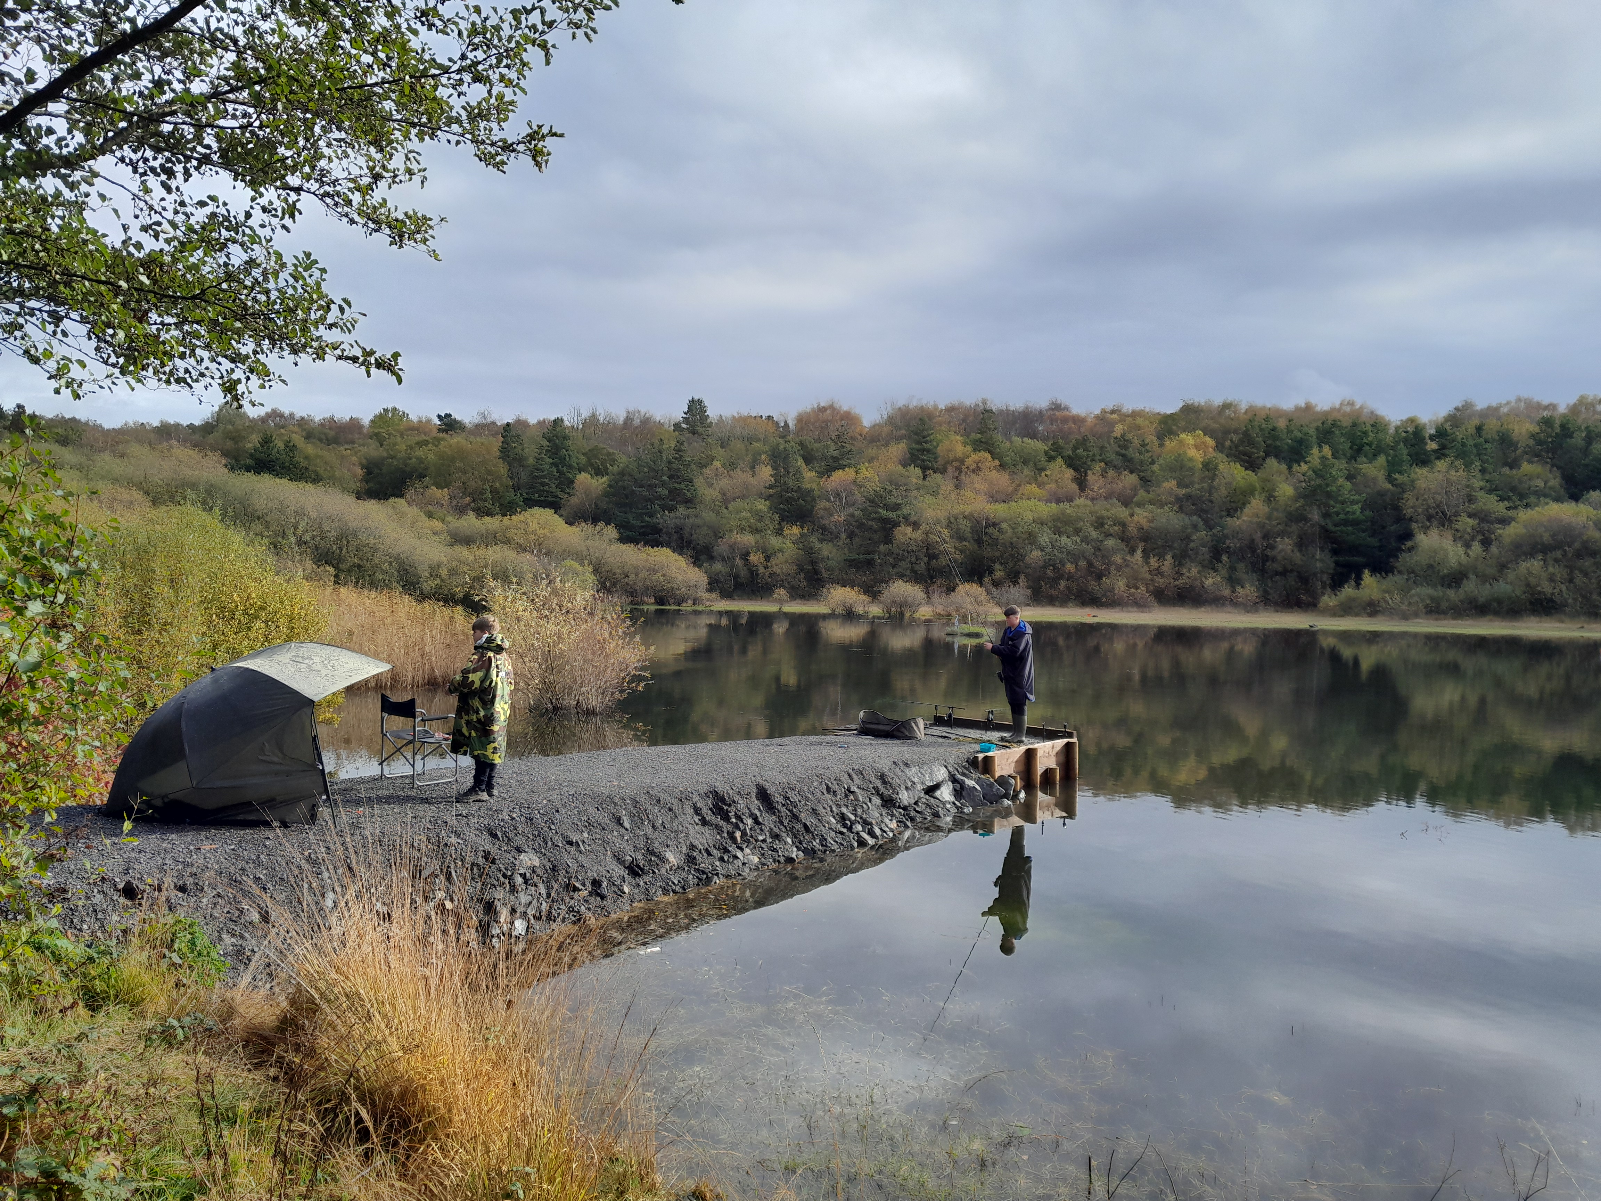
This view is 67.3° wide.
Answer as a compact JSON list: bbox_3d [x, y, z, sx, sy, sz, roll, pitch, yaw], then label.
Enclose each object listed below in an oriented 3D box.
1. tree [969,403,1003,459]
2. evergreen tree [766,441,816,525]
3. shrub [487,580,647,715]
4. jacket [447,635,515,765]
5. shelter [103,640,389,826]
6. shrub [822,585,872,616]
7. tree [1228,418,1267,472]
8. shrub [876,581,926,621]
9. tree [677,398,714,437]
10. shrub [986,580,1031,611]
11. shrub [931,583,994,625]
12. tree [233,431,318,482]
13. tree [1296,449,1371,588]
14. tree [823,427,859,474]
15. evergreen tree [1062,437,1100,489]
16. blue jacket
[{"bbox_3d":[43.873,-39.279,285.000,8.004,14.822,7.800,1,1,0],"label":"tree"},{"bbox_3d":[-1.506,-18.369,193.000,7.800,15.000,7.500,1,1,0],"label":"evergreen tree"},{"bbox_3d":[-4.520,0.885,23.300,3.100,2.600,2.900,1,1,0],"label":"shrub"},{"bbox_3d":[-2.604,0.795,9.800,0.480,1.060,0.540,1,1,20],"label":"jacket"},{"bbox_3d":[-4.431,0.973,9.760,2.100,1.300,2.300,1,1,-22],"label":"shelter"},{"bbox_3d":[4.447,0.000,114.000,4.700,3.000,4.200,1,1,0],"label":"shrub"},{"bbox_3d":[73.358,-24.282,197.000,6.200,11.000,6.000,1,1,0],"label":"tree"},{"bbox_3d":[9.378,-0.058,112.000,4.660,3.728,4.500,1,1,0],"label":"shrub"},{"bbox_3d":[-26.368,-43.998,300.000,8.737,13.418,8.200,1,1,0],"label":"tree"},{"bbox_3d":[21.129,-0.508,122.000,4.600,3.200,4.000,1,1,0],"label":"shrub"},{"bbox_3d":[14.703,0.143,110.000,5.721,3.604,5.200,1,1,0],"label":"shrub"},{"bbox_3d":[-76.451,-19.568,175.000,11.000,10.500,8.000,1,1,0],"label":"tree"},{"bbox_3d":[63.142,-9.158,142.000,8.862,17.576,8.500,1,1,0],"label":"tree"},{"bbox_3d":[8.581,-29.644,250.000,7.541,12.742,7.300,1,1,0],"label":"tree"},{"bbox_3d":[46.236,-21.316,198.000,6.200,11.000,6.000,1,1,0],"label":"evergreen tree"},{"bbox_3d":[2.688,0.775,15.200,0.500,1.090,0.520,1,1,-28],"label":"blue jacket"}]

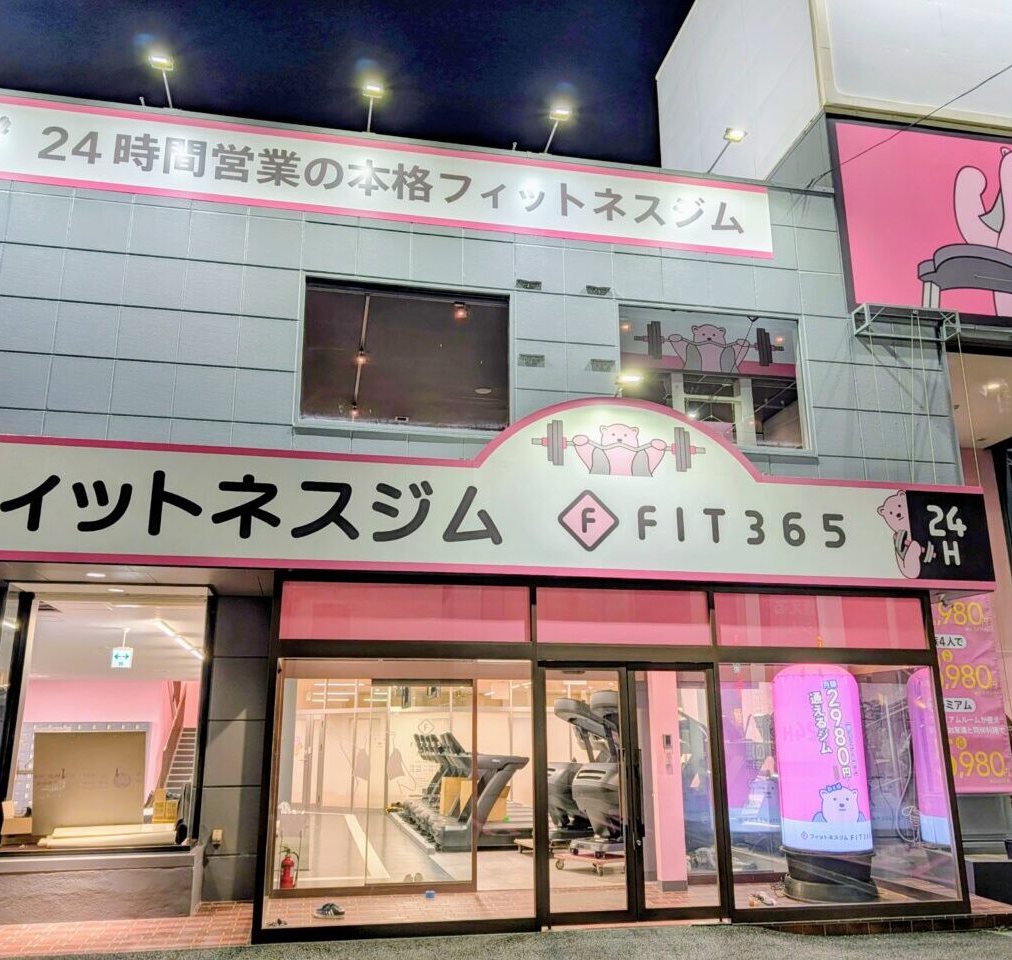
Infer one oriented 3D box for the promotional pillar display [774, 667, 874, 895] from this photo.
[{"bbox_3d":[3.098,2.880,8.716,0.860,2.140,0.860,1,-14,-3],"label":"promotional pillar display"}]

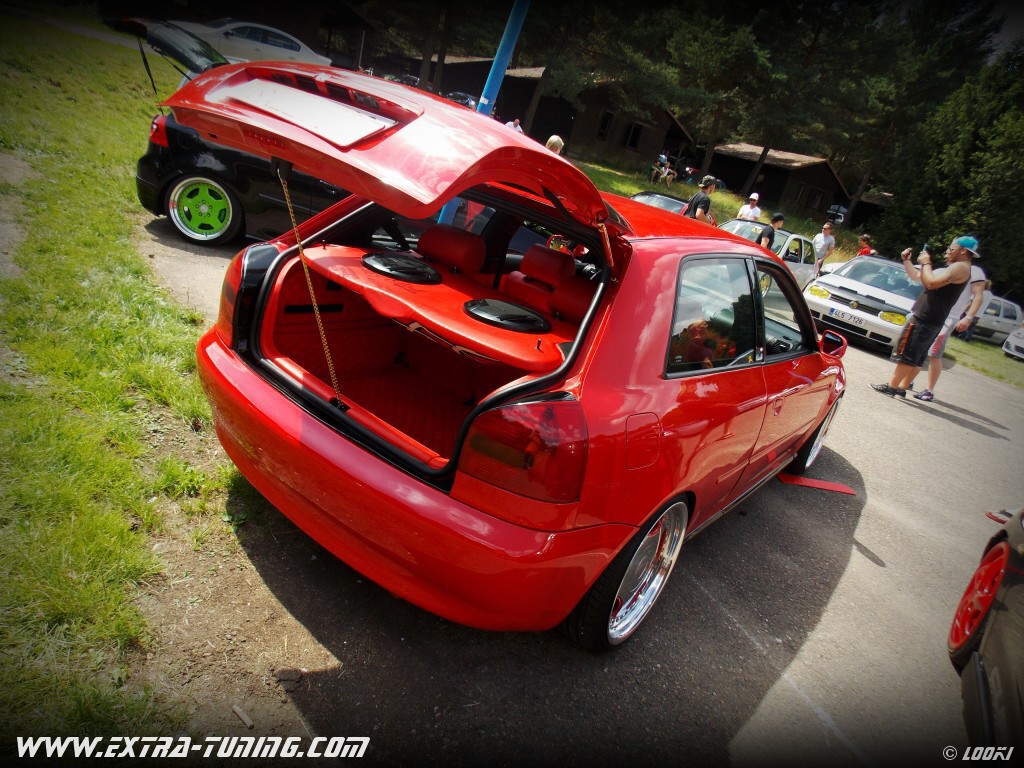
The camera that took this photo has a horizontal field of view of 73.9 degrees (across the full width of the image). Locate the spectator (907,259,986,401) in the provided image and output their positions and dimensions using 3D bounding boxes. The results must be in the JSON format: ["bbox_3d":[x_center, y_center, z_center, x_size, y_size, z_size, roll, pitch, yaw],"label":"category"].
[{"bbox_3d":[4.842,-0.732,7.600,0.500,1.740,0.520,16,18,3],"label":"spectator"}]

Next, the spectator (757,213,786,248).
[{"bbox_3d":[4.454,-2.248,12.263,0.380,1.740,0.500,9,19,-19],"label":"spectator"}]

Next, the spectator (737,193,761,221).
[{"bbox_3d":[4.891,-3.225,14.673,0.520,1.760,0.350,23,20,22],"label":"spectator"}]

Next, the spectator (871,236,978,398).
[{"bbox_3d":[4.475,-0.778,7.400,0.680,1.800,0.550,17,18,6],"label":"spectator"}]

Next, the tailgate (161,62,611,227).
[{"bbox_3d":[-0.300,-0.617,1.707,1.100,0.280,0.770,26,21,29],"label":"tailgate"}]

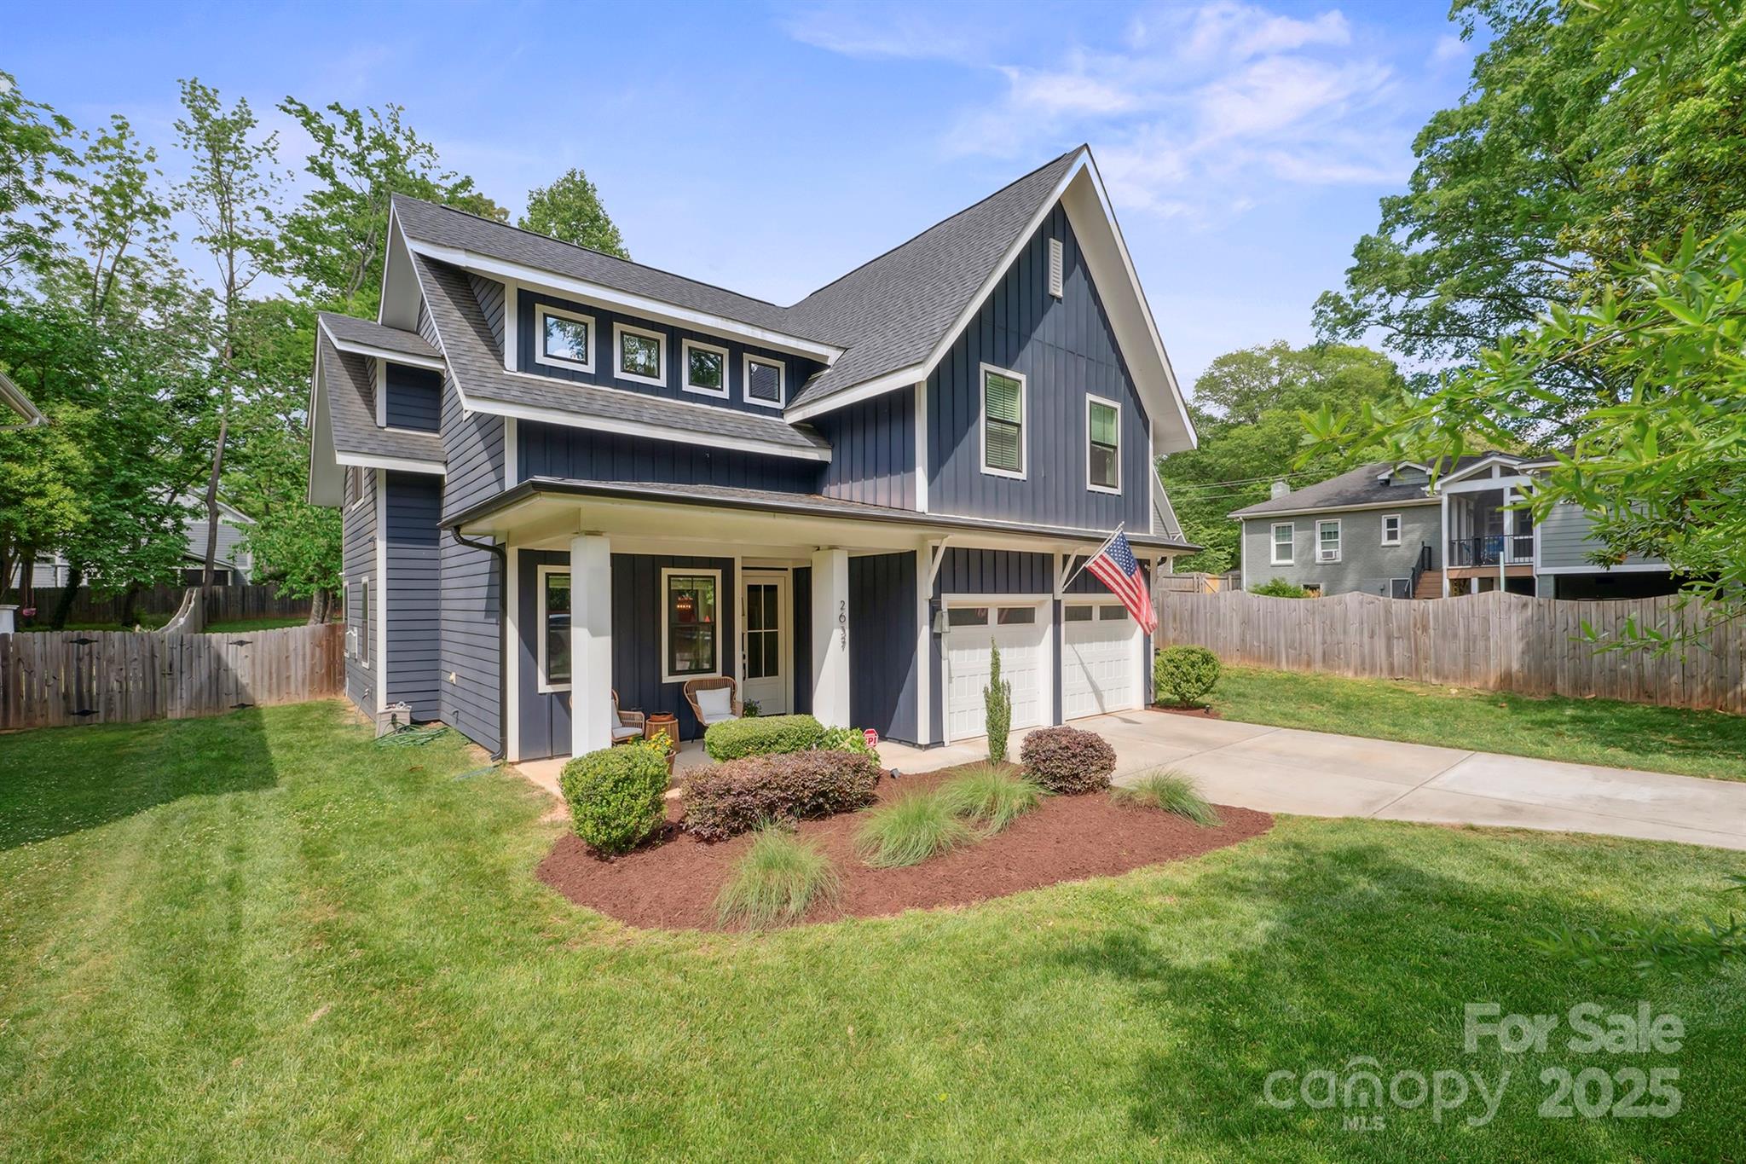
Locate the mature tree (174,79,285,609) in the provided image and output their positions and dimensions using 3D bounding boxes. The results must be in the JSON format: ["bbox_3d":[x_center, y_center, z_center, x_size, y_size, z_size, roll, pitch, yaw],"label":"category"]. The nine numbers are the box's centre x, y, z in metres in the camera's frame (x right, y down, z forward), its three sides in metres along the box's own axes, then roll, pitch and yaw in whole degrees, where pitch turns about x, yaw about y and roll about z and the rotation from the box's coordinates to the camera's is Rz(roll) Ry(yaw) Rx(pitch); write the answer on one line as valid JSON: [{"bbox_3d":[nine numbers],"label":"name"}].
[{"bbox_3d":[-27.437,-9.711,31.000,5.000,23.377,5.000,1,-2,-40],"label":"mature tree"}]

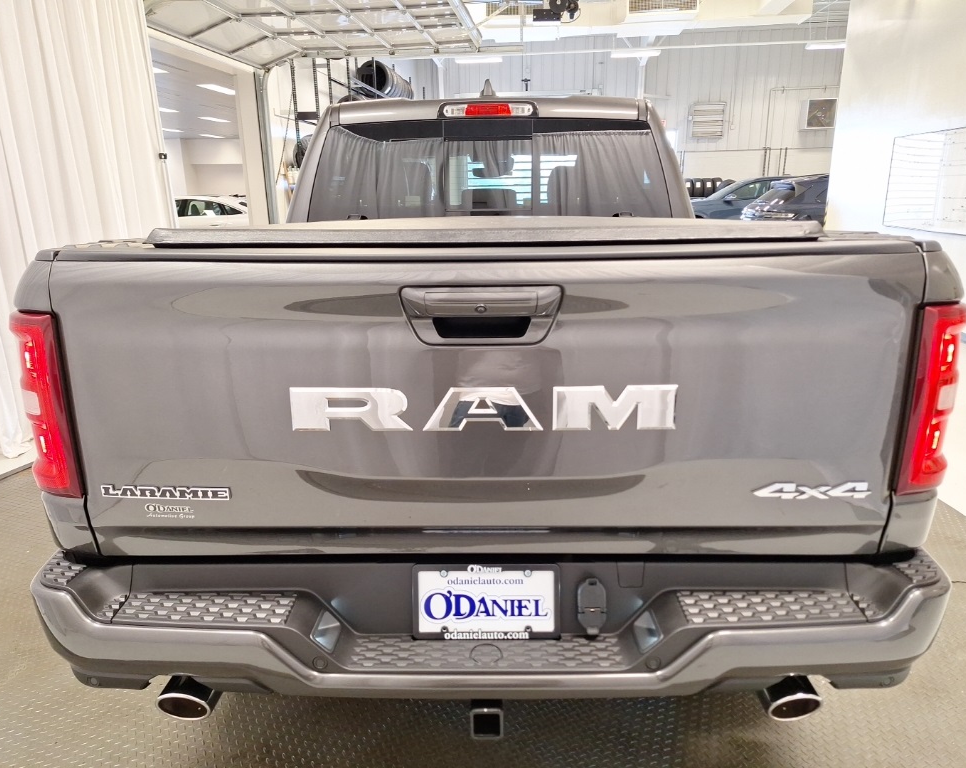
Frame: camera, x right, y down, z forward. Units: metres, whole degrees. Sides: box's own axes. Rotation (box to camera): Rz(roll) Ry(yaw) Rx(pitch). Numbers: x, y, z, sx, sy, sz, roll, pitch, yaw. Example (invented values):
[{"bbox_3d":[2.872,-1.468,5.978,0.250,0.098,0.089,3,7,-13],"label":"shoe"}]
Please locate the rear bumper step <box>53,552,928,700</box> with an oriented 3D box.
[{"bbox_3d":[0.010,0.511,1.483,1.954,0.285,0.330,0,15,1],"label":"rear bumper step"}]

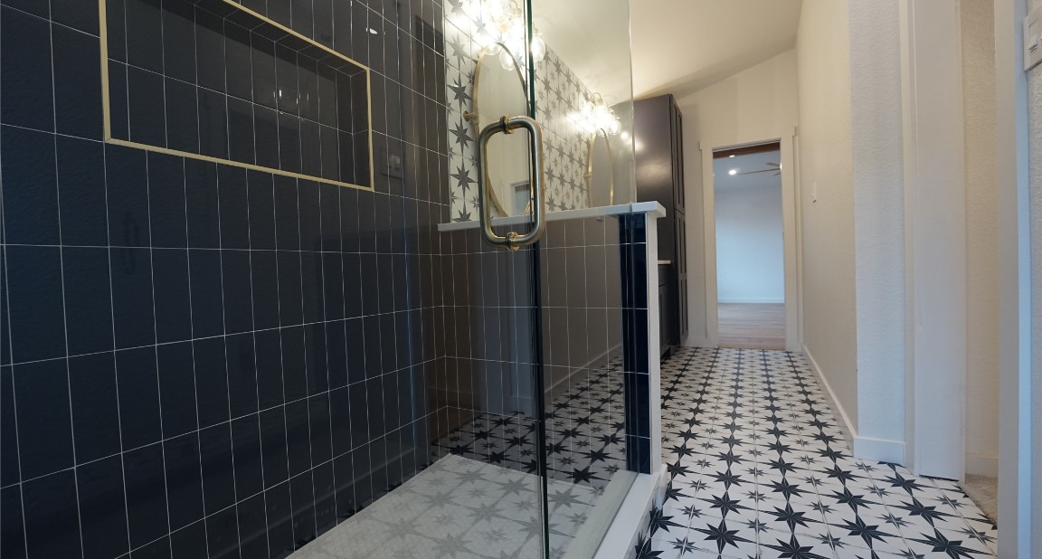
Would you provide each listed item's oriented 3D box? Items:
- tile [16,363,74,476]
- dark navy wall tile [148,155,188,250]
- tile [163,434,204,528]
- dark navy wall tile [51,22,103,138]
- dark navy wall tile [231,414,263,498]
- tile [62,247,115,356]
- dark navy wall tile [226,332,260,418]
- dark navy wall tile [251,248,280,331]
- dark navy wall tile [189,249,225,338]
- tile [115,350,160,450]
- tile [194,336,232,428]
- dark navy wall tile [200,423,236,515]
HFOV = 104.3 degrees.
[{"bbox_3d":[-0.968,0.281,0.821,0.010,0.232,0.075,-2,1,30],"label":"tile"},{"bbox_3d":[-0.858,-0.190,0.982,0.010,0.228,0.074,-1,1,29],"label":"dark navy wall tile"},{"bbox_3d":[-0.848,0.505,1.019,0.010,0.232,0.075,-2,1,30],"label":"tile"},{"bbox_3d":[-0.959,-0.420,0.874,0.010,0.232,0.075,-2,1,30],"label":"dark navy wall tile"},{"bbox_3d":[-0.774,0.500,1.148,0.010,0.232,0.075,-2,1,30],"label":"dark navy wall tile"},{"bbox_3d":[-0.940,0.045,0.882,0.010,0.232,0.075,-2,1,30],"label":"tile"},{"bbox_3d":[-0.770,0.264,1.119,0.010,0.228,0.074,-1,1,29],"label":"dark navy wall tile"},{"bbox_3d":[-0.756,0.032,1.205,0.010,0.232,0.075,-2,1,30],"label":"dark navy wall tile"},{"bbox_3d":[-0.824,0.036,1.058,0.010,0.228,0.073,-1,1,30],"label":"dark navy wall tile"},{"bbox_3d":[-0.889,0.273,0.941,0.010,0.228,0.073,-1,1,30],"label":"tile"},{"bbox_3d":[-0.806,0.267,1.055,0.010,0.228,0.074,-1,1,29],"label":"tile"},{"bbox_3d":[-0.802,0.497,1.070,0.010,0.228,0.073,-1,1,30],"label":"dark navy wall tile"}]

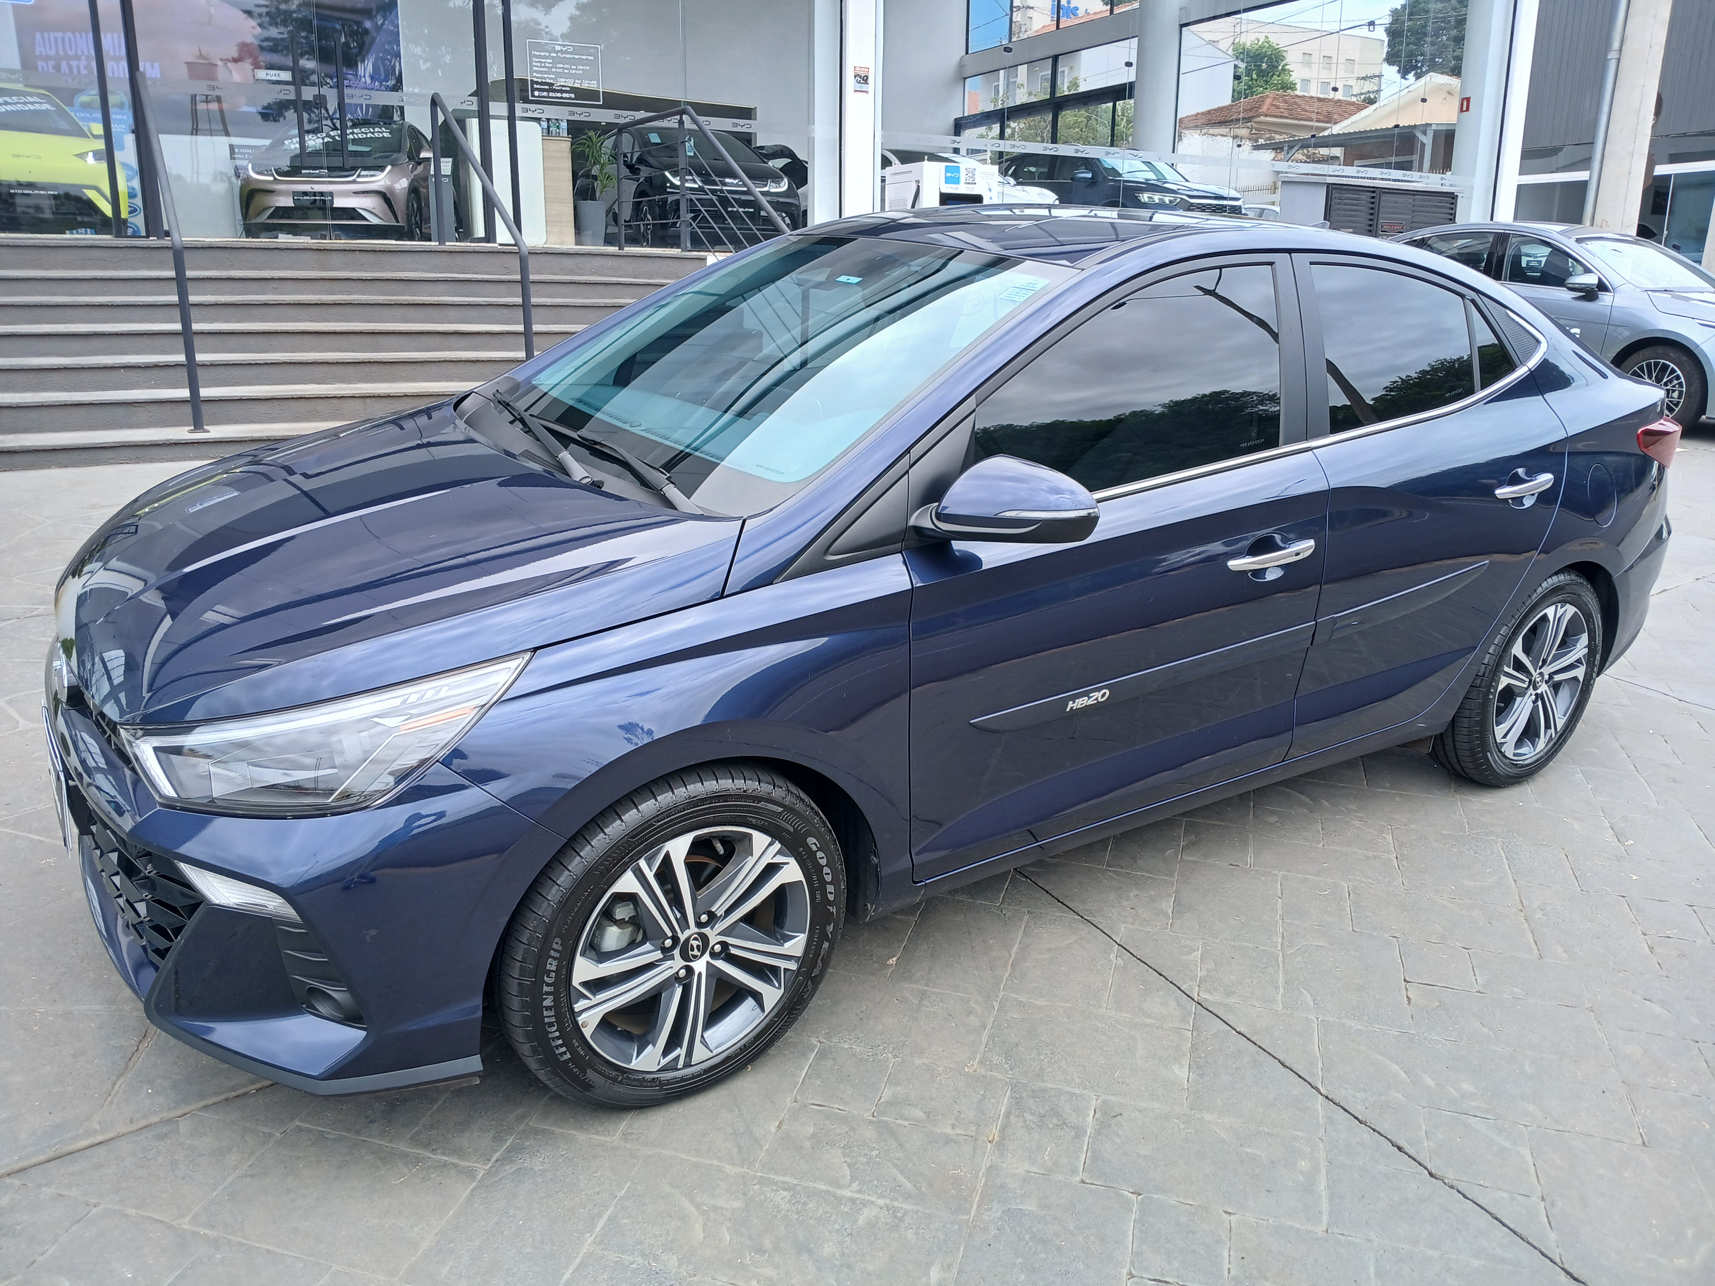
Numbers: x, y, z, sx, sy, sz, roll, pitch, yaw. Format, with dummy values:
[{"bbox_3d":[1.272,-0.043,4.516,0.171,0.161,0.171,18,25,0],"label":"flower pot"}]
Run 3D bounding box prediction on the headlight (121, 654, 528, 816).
[{"bbox_3d":[-0.771,0.129,1.888,0.540,0.235,0.330,-11,23,-32],"label":"headlight"}]

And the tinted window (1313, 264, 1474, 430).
[{"bbox_3d":[1.234,-0.682,2.934,0.585,0.370,0.050,-11,3,-32],"label":"tinted window"}]

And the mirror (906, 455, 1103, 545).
[{"bbox_3d":[0.242,-0.235,2.165,0.220,0.180,0.220,-11,23,-32],"label":"mirror"}]

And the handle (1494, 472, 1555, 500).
[{"bbox_3d":[1.612,-0.383,3.111,0.255,0.045,0.045,-11,23,-32],"label":"handle"}]

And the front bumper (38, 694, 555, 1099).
[{"bbox_3d":[-1.169,0.214,2.457,0.640,0.530,1.700,-11,23,-32],"label":"front bumper"}]

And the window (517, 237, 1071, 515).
[{"bbox_3d":[-0.247,-0.674,2.777,0.970,0.120,1.360,-34,33,-21],"label":"window"}]

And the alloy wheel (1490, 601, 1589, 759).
[{"bbox_3d":[1.806,0.085,3.533,0.435,0.435,0.170,-11,23,-32],"label":"alloy wheel"}]

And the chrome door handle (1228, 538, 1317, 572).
[{"bbox_3d":[0.855,-0.181,2.653,0.265,0.042,0.045,-11,23,-32],"label":"chrome door handle"}]

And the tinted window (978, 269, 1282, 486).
[{"bbox_3d":[0.550,-0.532,2.508,0.890,0.415,0.050,-11,2,-32],"label":"tinted window"}]

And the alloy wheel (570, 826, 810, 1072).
[{"bbox_3d":[-0.304,0.490,2.197,0.435,0.435,0.170,-11,23,-32],"label":"alloy wheel"}]

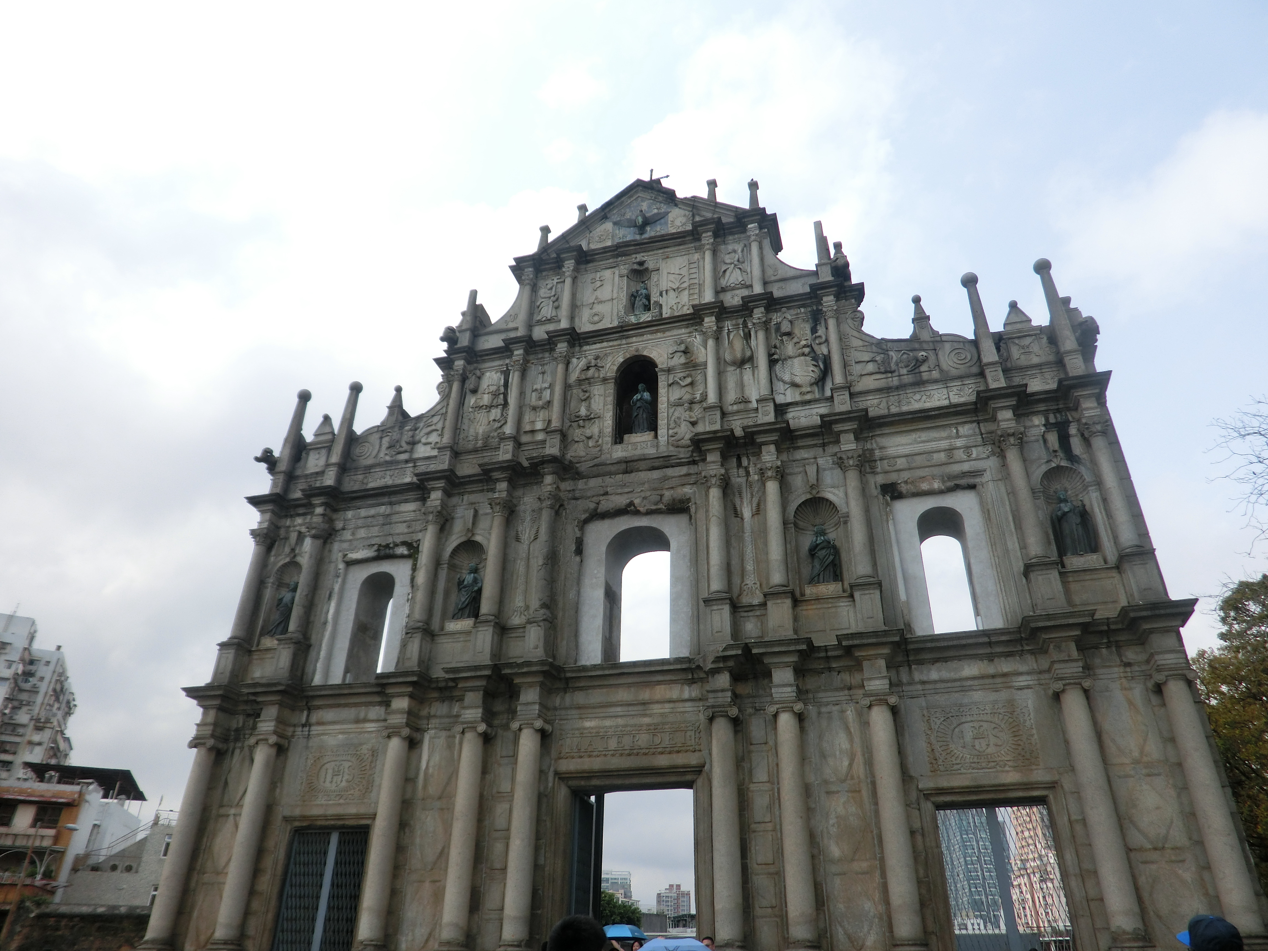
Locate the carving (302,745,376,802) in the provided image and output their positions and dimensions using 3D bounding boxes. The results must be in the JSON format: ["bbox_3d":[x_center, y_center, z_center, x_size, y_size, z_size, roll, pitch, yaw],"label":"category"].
[{"bbox_3d":[-7.117,7.232,21.174,1.988,1.272,0.180,-8,-32,15],"label":"carving"}]

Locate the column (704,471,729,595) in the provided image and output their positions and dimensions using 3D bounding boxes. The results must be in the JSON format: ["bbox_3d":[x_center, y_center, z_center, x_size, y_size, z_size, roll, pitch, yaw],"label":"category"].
[{"bbox_3d":[2.088,1.383,22.107,0.616,3.420,0.616,-8,-31,14],"label":"column"}]

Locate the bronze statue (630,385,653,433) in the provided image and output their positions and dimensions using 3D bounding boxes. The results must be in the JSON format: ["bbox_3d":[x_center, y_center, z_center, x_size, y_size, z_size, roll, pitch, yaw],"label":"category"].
[{"bbox_3d":[0.222,-2.003,25.545,0.660,1.750,0.550,-8,-31,14],"label":"bronze statue"}]

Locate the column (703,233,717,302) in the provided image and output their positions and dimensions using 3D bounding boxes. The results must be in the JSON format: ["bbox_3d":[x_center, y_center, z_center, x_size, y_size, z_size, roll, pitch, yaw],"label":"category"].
[{"bbox_3d":[2.228,-6.184,25.993,0.360,2.534,0.360,-8,-30,14],"label":"column"}]

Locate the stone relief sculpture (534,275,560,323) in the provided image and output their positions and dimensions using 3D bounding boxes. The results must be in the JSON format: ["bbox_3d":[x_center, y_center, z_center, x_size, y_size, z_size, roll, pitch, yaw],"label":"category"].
[{"bbox_3d":[-2.666,-5.536,27.630,0.804,1.789,0.200,-8,-32,15],"label":"stone relief sculpture"}]

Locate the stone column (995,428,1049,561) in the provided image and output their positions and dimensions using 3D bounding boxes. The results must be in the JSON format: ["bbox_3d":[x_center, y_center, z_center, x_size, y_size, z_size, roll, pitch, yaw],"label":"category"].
[{"bbox_3d":[8.714,0.371,19.561,0.600,3.296,0.600,-8,-32,15],"label":"stone column"}]

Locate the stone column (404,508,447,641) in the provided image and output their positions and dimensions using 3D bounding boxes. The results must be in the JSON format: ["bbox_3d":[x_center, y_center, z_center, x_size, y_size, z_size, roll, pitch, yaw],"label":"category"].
[{"bbox_3d":[-5.548,2.584,23.558,0.620,3.520,0.600,-8,-31,14],"label":"stone column"}]

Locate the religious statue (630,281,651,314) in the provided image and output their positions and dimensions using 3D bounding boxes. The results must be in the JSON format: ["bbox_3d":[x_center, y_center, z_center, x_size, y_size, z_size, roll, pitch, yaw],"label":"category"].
[{"bbox_3d":[0.246,-5.599,27.897,0.661,1.459,0.456,-8,-31,14],"label":"religious statue"}]

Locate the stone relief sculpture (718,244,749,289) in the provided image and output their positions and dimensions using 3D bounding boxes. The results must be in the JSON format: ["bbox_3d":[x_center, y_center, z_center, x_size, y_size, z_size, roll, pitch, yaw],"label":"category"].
[{"bbox_3d":[2.952,-6.218,26.027,0.875,1.607,0.206,-8,-30,14],"label":"stone relief sculpture"}]

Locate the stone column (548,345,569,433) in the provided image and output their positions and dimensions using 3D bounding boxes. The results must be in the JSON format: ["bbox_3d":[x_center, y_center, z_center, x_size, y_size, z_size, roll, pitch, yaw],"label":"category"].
[{"bbox_3d":[-2.212,-2.592,26.222,0.445,2.964,0.445,0,-30,0],"label":"stone column"}]

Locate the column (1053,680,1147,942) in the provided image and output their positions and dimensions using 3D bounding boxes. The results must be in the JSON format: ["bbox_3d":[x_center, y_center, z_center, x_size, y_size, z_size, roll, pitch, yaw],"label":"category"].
[{"bbox_3d":[8.718,6.154,16.475,0.700,4.620,0.680,-8,-31,14],"label":"column"}]

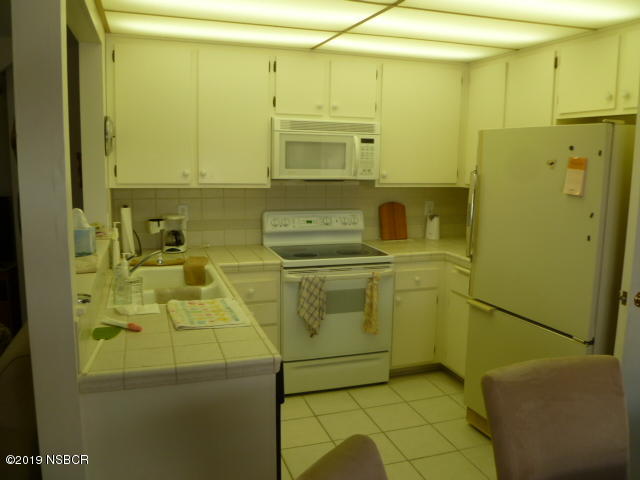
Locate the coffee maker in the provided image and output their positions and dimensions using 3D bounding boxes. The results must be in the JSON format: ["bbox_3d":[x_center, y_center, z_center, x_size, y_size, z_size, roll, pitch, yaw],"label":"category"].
[{"bbox_3d":[-0.998,-0.044,3.537,0.155,0.250,0.195,-2,9,-18],"label":"coffee maker"}]

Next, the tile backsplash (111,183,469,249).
[{"bbox_3d":[-0.054,-0.191,3.935,2.780,0.445,0.020,-2,9,-18],"label":"tile backsplash"}]

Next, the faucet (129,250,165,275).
[{"bbox_3d":[-0.883,0.132,2.567,0.220,0.160,0.065,-2,8,-17],"label":"faucet"}]

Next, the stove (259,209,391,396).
[{"bbox_3d":[0.039,0.406,3.640,0.758,1.172,0.665,-2,8,-17],"label":"stove"}]

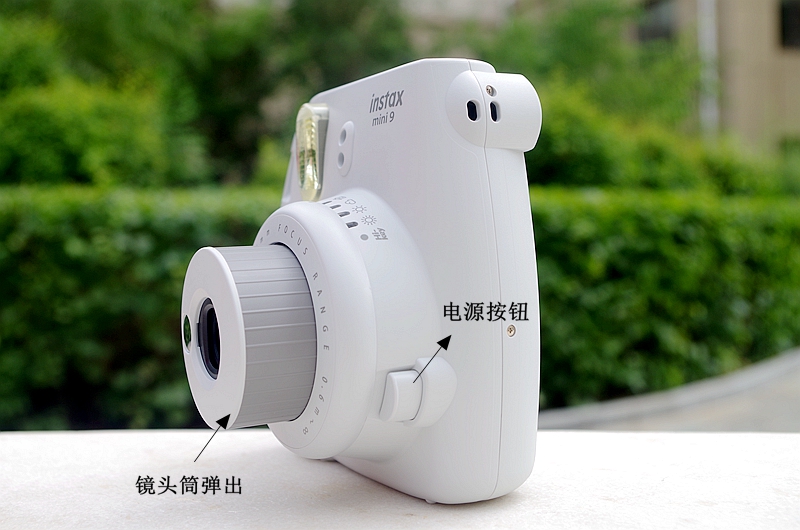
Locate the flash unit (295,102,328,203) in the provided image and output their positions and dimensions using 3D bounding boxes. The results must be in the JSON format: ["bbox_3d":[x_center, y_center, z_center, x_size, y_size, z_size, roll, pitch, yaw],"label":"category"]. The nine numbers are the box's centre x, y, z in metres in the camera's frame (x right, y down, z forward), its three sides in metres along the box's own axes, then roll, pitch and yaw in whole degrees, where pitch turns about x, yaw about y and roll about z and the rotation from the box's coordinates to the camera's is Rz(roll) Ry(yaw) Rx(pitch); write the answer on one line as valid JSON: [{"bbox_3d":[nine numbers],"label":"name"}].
[{"bbox_3d":[-0.028,-0.035,0.297,0.006,0.029,0.013,-3,2,-31],"label":"flash unit"}]

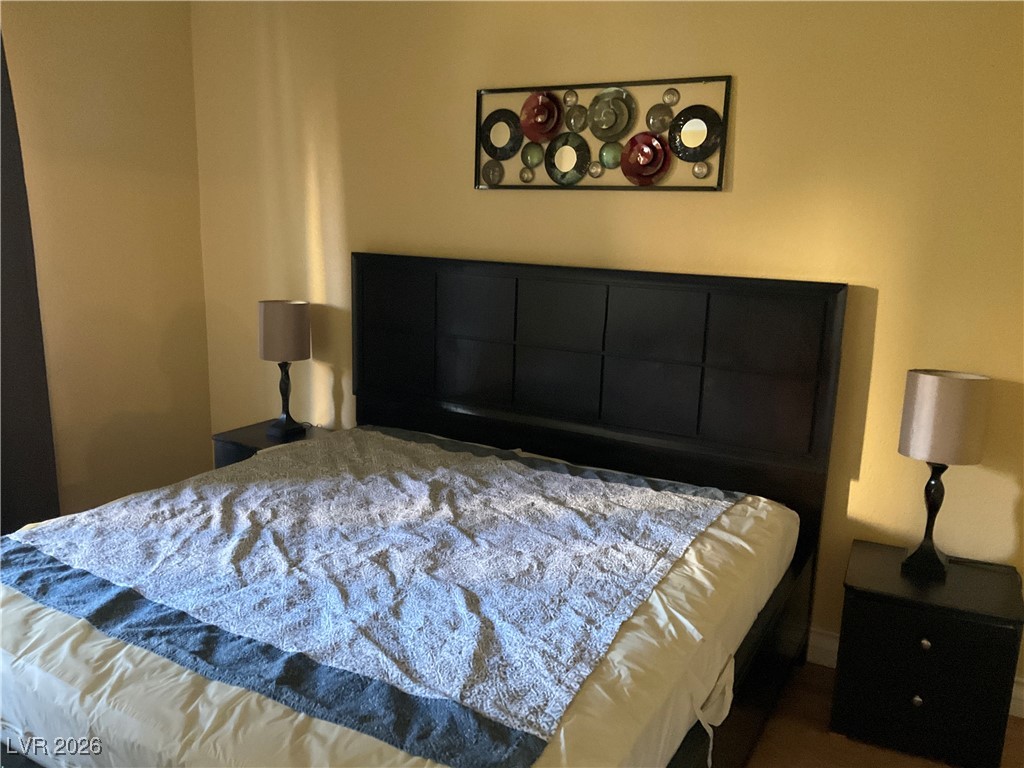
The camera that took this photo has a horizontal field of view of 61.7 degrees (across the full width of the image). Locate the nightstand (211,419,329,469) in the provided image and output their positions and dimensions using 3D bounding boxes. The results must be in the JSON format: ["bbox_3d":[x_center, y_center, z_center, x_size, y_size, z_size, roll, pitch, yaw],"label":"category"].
[{"bbox_3d":[-1.084,0.480,4.032,0.465,0.490,0.410,8,14,29],"label":"nightstand"}]

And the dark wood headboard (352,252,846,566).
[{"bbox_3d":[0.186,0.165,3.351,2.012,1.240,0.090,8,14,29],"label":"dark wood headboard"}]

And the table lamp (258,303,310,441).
[{"bbox_3d":[-1.040,-0.066,3.947,0.222,0.615,0.222,1,12,0],"label":"table lamp"}]

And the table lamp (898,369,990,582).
[{"bbox_3d":[1.282,0.282,2.595,0.222,0.620,0.222,8,14,29],"label":"table lamp"}]

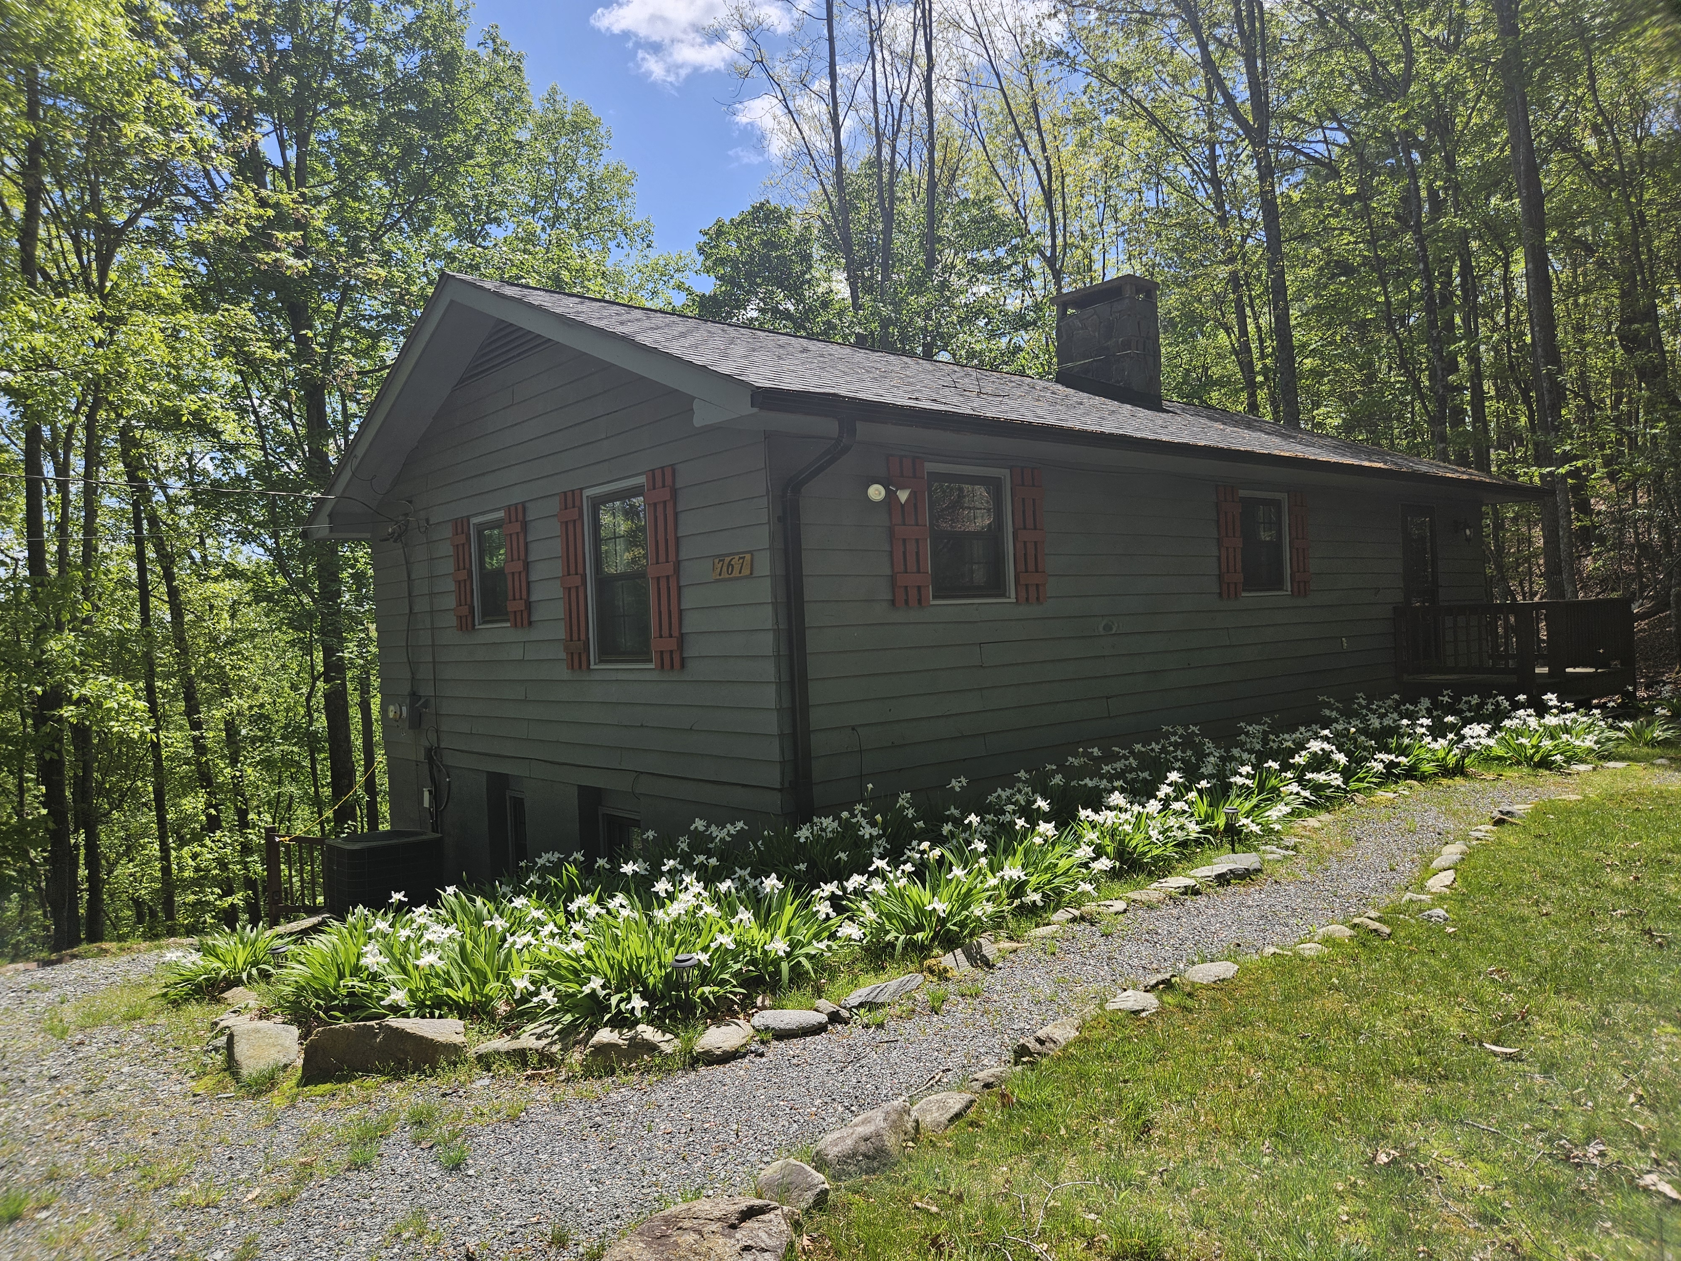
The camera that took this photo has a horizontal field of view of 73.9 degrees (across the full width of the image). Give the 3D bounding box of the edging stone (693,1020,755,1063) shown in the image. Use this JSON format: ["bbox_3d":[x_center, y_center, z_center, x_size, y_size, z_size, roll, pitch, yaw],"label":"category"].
[{"bbox_3d":[-0.449,1.563,4.282,0.233,0.109,0.175,-3,0,-30],"label":"edging stone"}]

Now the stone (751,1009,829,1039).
[{"bbox_3d":[-0.201,1.578,4.500,0.314,0.056,0.182,-3,0,-18],"label":"stone"}]

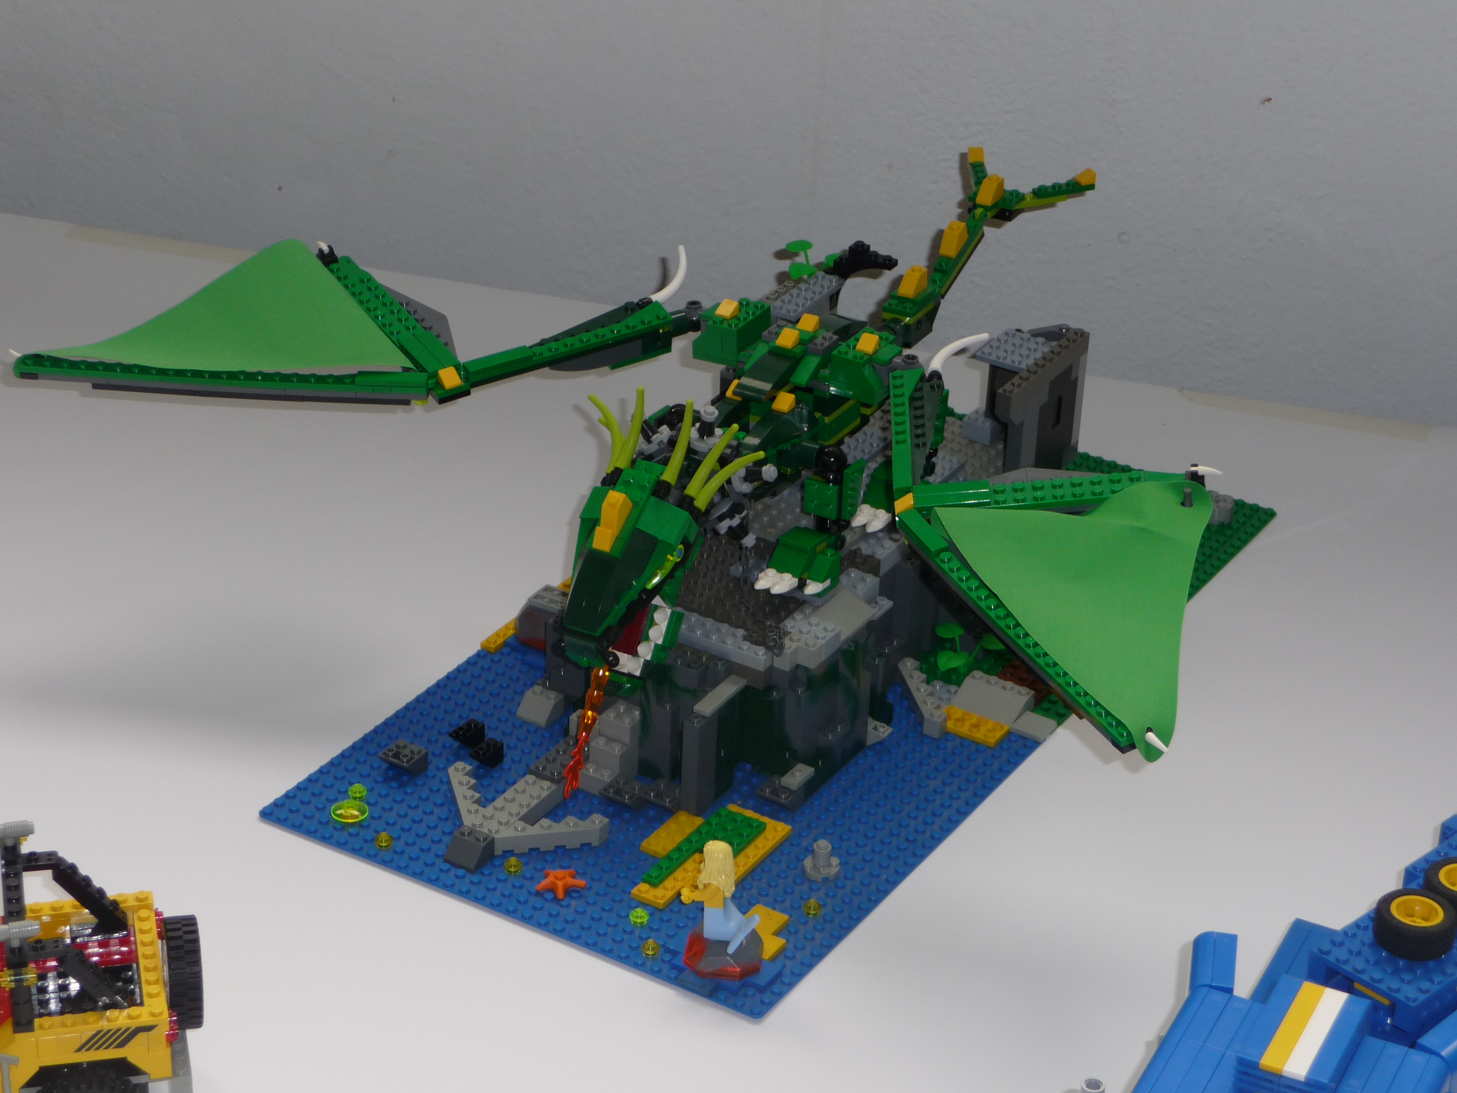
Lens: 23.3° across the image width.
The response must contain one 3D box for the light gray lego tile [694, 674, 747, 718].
[{"bbox_3d":[-0.003,0.066,1.543,0.008,0.003,0.032,19,33,26],"label":"light gray lego tile"}]

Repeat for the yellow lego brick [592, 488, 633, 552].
[{"bbox_3d":[-0.051,-0.011,1.517,0.008,0.011,0.024,17,70,26],"label":"yellow lego brick"}]

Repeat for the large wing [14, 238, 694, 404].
[{"bbox_3d":[-0.171,-0.121,1.665,0.308,0.048,0.148,2,30,-1],"label":"large wing"}]

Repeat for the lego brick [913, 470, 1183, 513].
[{"bbox_3d":[0.132,-0.022,1.462,0.112,0.006,0.016,-5,37,4],"label":"lego brick"}]

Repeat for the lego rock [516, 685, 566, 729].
[{"bbox_3d":[-0.086,0.073,1.612,0.016,0.011,0.016,19,33,26],"label":"lego rock"}]

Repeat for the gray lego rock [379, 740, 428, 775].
[{"bbox_3d":[-0.144,0.095,1.572,0.016,0.011,0.016,19,33,26],"label":"gray lego rock"}]

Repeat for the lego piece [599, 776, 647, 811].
[{"bbox_3d":[-0.046,0.110,1.549,0.016,0.011,0.016,19,33,26],"label":"lego piece"}]

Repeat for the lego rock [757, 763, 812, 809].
[{"bbox_3d":[0.025,0.107,1.557,0.016,0.015,0.024,19,33,26],"label":"lego rock"}]

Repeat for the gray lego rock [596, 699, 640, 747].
[{"bbox_3d":[-0.047,0.077,1.564,0.016,0.011,0.016,19,33,26],"label":"gray lego rock"}]

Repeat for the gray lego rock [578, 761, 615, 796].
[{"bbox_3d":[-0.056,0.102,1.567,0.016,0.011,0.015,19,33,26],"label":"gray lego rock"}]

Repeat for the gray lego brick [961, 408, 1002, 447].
[{"bbox_3d":[0.126,-0.059,1.733,0.016,0.011,0.016,19,33,26],"label":"gray lego brick"}]

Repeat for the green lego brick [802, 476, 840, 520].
[{"bbox_3d":[0.042,-0.021,1.585,0.016,0.016,0.005,19,33,26],"label":"green lego brick"}]

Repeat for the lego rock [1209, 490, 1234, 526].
[{"bbox_3d":[0.249,-0.019,1.797,0.016,0.011,0.016,19,33,26],"label":"lego rock"}]

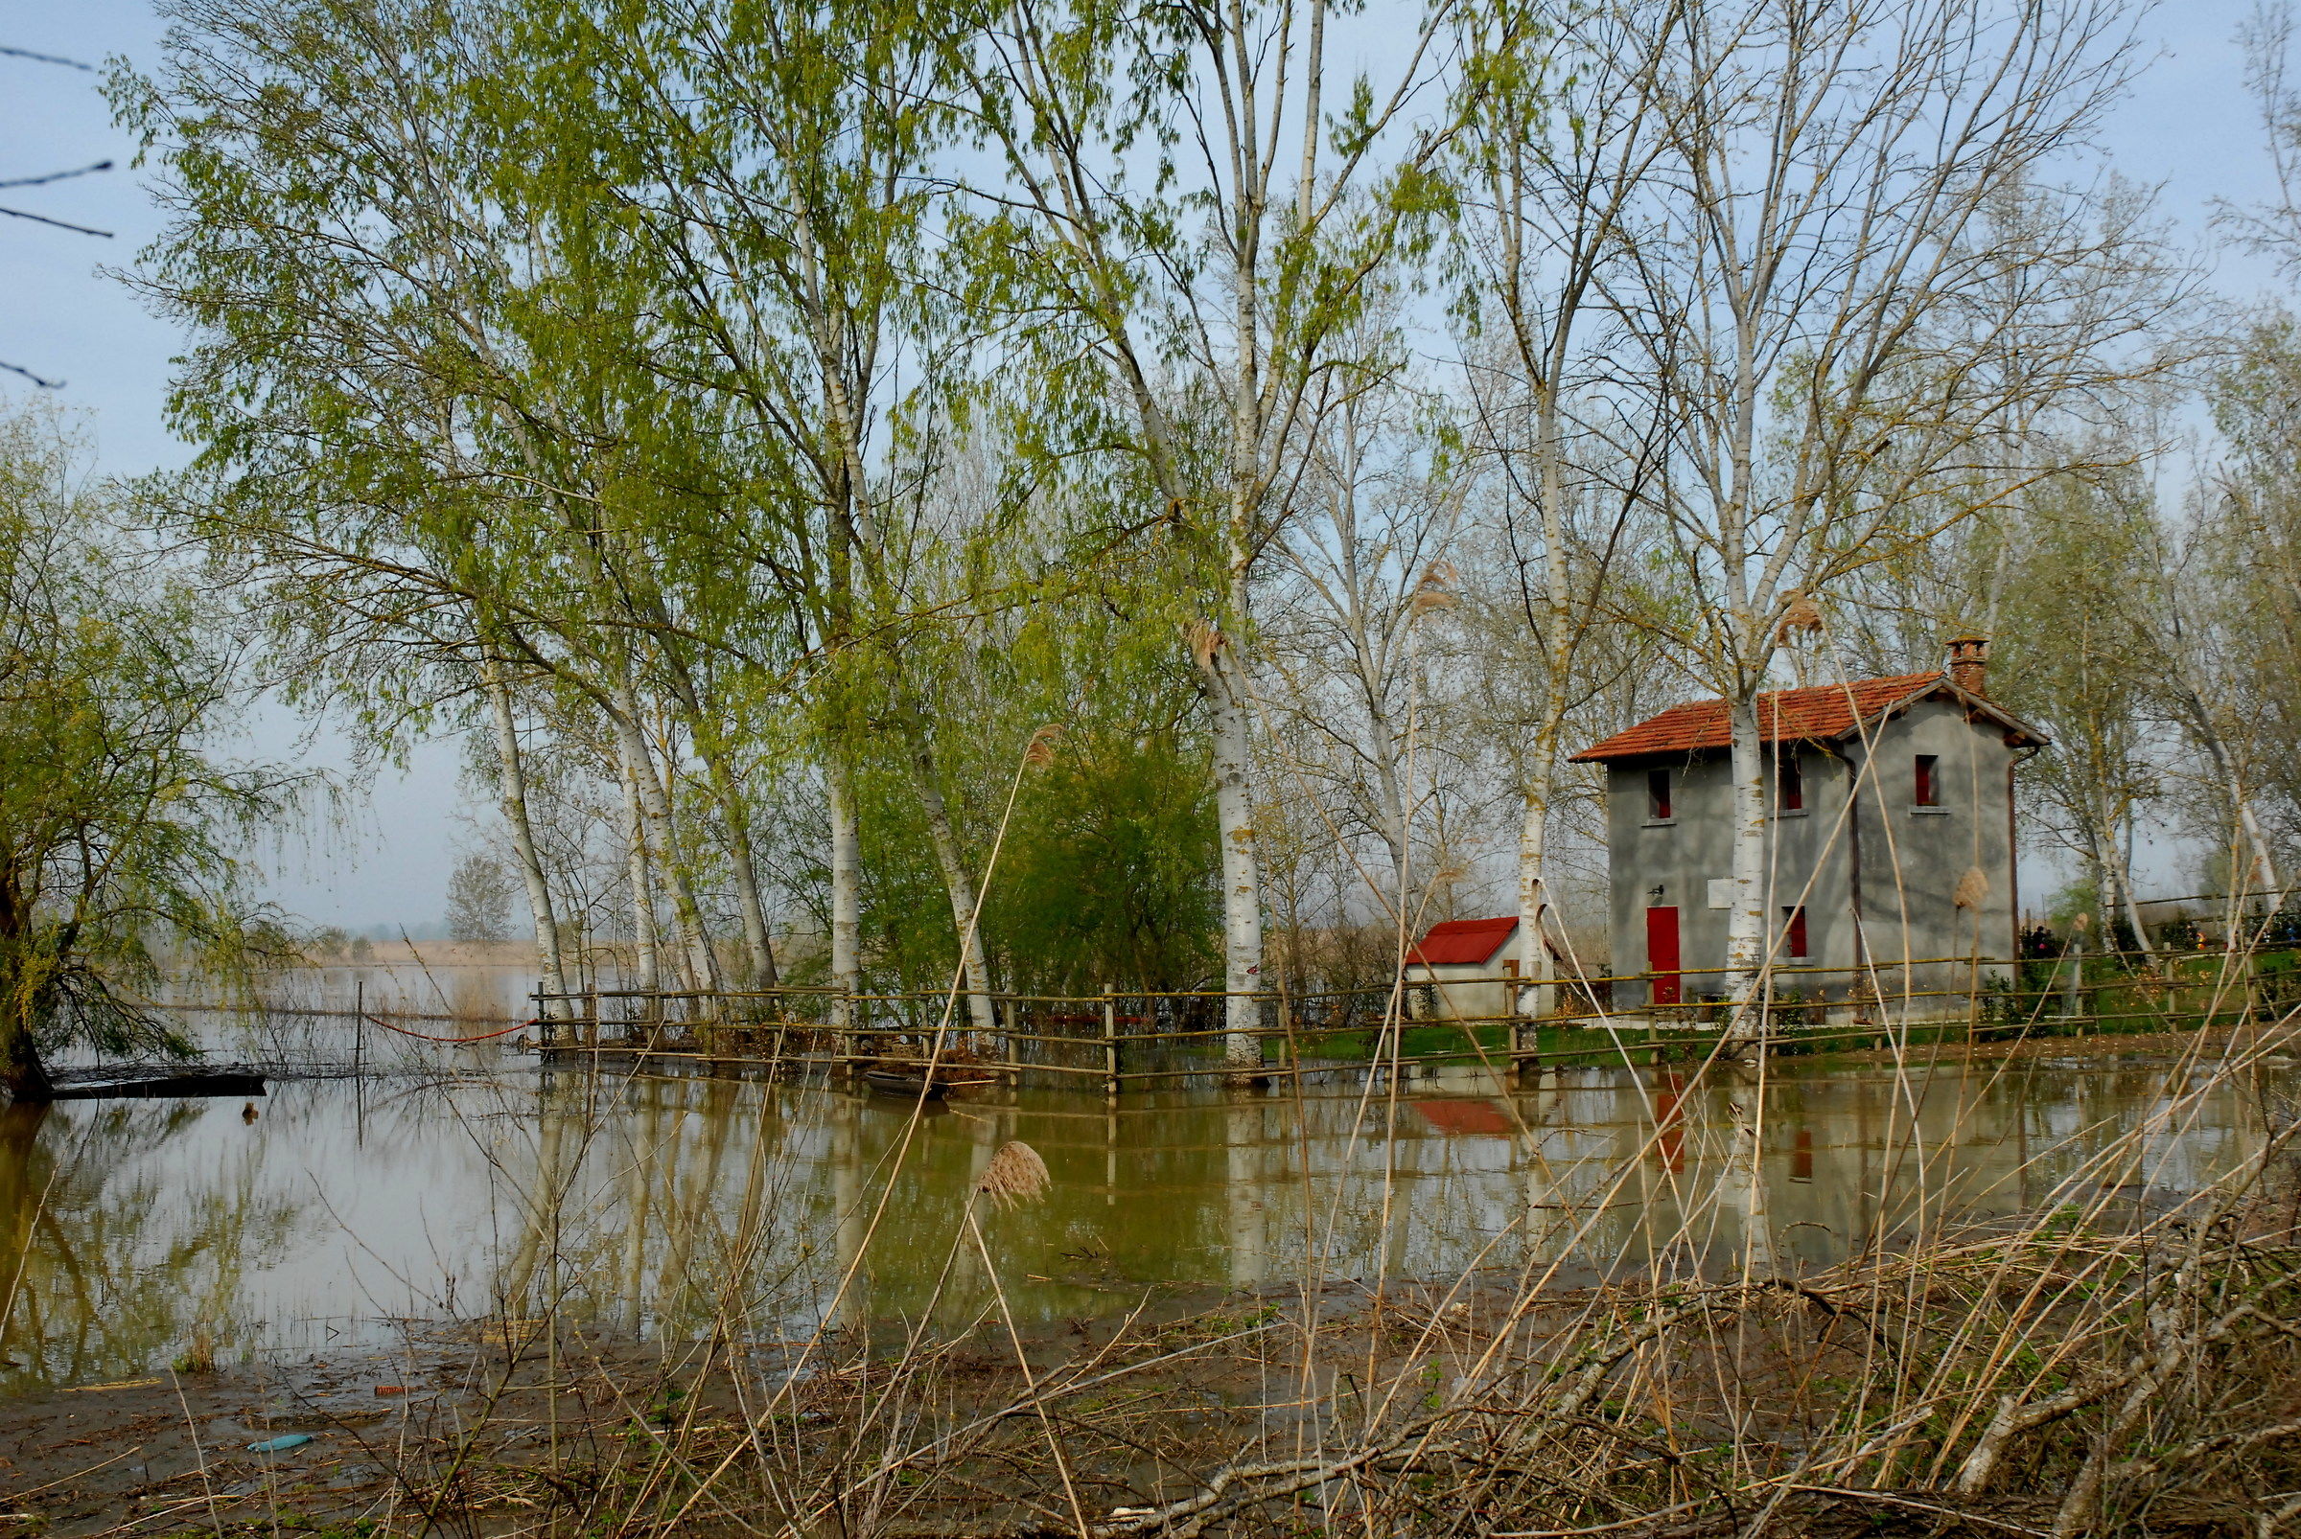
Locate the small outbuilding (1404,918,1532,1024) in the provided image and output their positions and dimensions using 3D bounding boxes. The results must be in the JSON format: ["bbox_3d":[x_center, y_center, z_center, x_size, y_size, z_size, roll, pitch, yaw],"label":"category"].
[{"bbox_3d":[7.885,4.746,65.074,2.406,2.385,2.853,2,-4,-33],"label":"small outbuilding"}]

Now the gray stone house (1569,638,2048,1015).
[{"bbox_3d":[13.697,1.362,57.887,5.662,7.758,8.405,1,-4,-29],"label":"gray stone house"}]

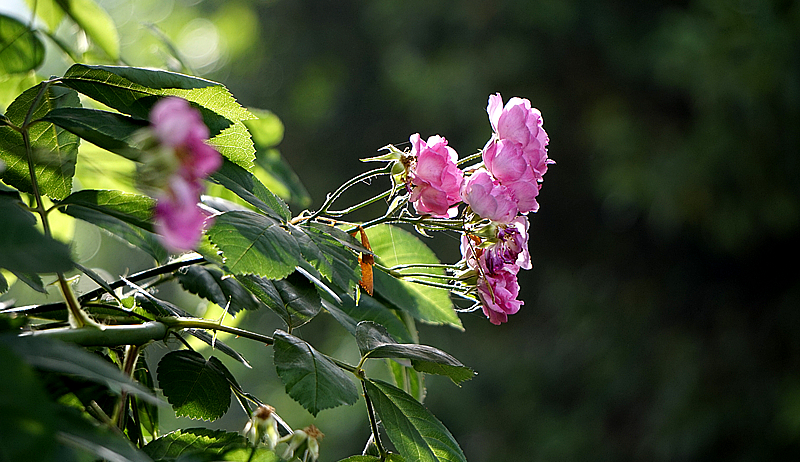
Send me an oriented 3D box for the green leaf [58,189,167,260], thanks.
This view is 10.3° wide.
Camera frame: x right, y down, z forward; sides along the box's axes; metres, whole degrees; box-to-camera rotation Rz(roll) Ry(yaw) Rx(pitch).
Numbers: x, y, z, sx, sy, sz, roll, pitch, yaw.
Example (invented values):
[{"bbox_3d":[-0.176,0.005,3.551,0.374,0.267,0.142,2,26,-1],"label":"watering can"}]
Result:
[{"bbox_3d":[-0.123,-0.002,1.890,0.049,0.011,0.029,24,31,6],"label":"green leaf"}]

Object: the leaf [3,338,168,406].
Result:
[{"bbox_3d":[-0.120,0.053,1.690,0.066,0.010,0.030,23,27,0],"label":"leaf"}]

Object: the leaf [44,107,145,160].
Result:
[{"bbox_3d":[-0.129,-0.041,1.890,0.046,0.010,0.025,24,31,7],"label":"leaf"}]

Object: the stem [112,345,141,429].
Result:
[{"bbox_3d":[-0.112,0.064,1.810,0.006,0.036,0.006,9,0,0],"label":"stem"}]

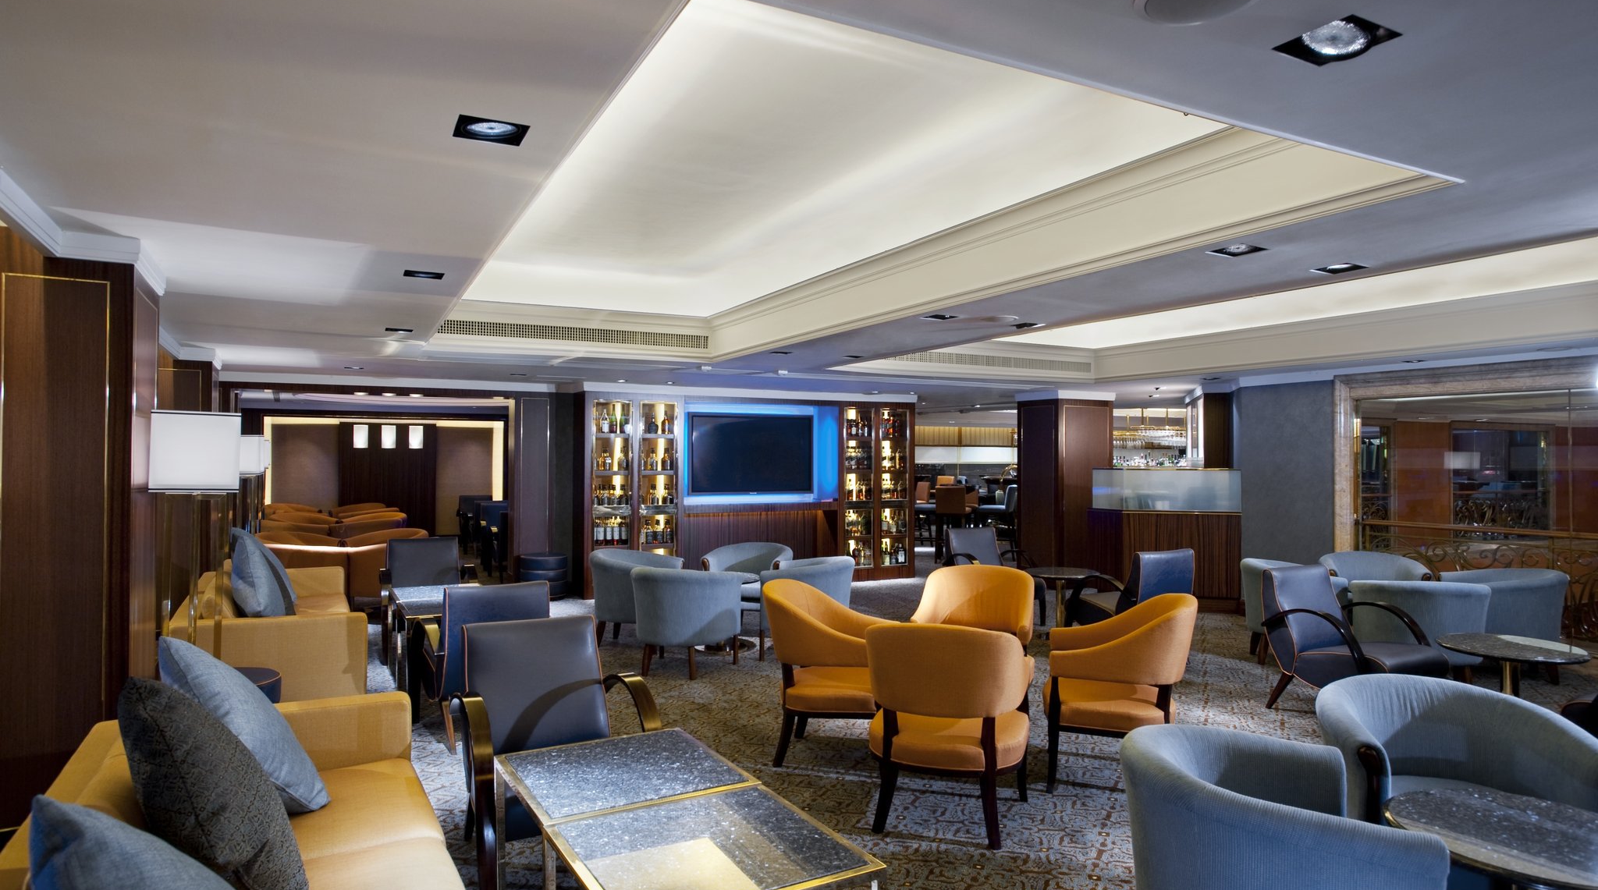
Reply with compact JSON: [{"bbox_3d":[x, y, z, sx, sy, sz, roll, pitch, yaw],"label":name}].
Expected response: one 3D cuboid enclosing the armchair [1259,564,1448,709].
[{"bbox_3d":[3.050,1.131,4.968,0.645,0.848,0.735,0,-1,-29],"label":"armchair"}]

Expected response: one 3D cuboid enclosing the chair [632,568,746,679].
[{"bbox_3d":[-0.782,1.194,6.138,0.720,0.731,0.690,0,-1,17],"label":"chair"}]

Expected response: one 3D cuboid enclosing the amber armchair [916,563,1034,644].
[{"bbox_3d":[0.979,1.124,4.906,0.630,0.852,0.660,0,-1,17],"label":"amber armchair"}]

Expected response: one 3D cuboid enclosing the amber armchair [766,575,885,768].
[{"bbox_3d":[0.217,1.098,4.318,0.643,0.842,0.612,0,-1,15],"label":"amber armchair"}]

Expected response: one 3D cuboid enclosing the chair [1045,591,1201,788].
[{"bbox_3d":[1.489,1.117,4.137,0.660,0.852,0.630,0,-1,17],"label":"chair"}]

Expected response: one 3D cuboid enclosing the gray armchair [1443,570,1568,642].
[{"bbox_3d":[4.783,1.203,6.048,0.690,0.731,0.720,0,-1,24],"label":"gray armchair"}]

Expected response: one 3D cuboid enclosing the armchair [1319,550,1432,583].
[{"bbox_3d":[4.466,1.209,6.910,0.704,0.694,0.663,0,-1,27],"label":"armchair"}]

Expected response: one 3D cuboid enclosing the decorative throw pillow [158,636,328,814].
[{"bbox_3d":[-1.606,0.788,2.587,0.200,0.580,0.530,-39,18,-25],"label":"decorative throw pillow"}]

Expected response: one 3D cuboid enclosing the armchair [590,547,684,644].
[{"bbox_3d":[-1.311,1.189,6.930,0.653,0.694,0.694,0,-1,17],"label":"armchair"}]

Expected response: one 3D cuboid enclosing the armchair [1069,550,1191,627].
[{"bbox_3d":[2.354,1.136,6.370,0.602,0.817,0.755,0,-1,-28],"label":"armchair"}]

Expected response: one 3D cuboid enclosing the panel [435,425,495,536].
[{"bbox_3d":[-5.771,0.640,15.396,0.949,1.868,0.060,0,-1,-27],"label":"panel"}]

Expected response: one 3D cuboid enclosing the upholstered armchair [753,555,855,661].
[{"bbox_3d":[0.098,1.191,6.614,0.653,0.694,0.694,0,-1,13],"label":"upholstered armchair"}]

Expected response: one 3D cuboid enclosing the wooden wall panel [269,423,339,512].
[{"bbox_3d":[-8.396,0.614,15.072,1.010,1.960,0.050,0,-1,-28],"label":"wooden wall panel"}]

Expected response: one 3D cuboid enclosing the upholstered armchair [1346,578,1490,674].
[{"bbox_3d":[3.966,1.196,5.634,0.704,0.694,0.663,0,-1,21],"label":"upholstered armchair"}]

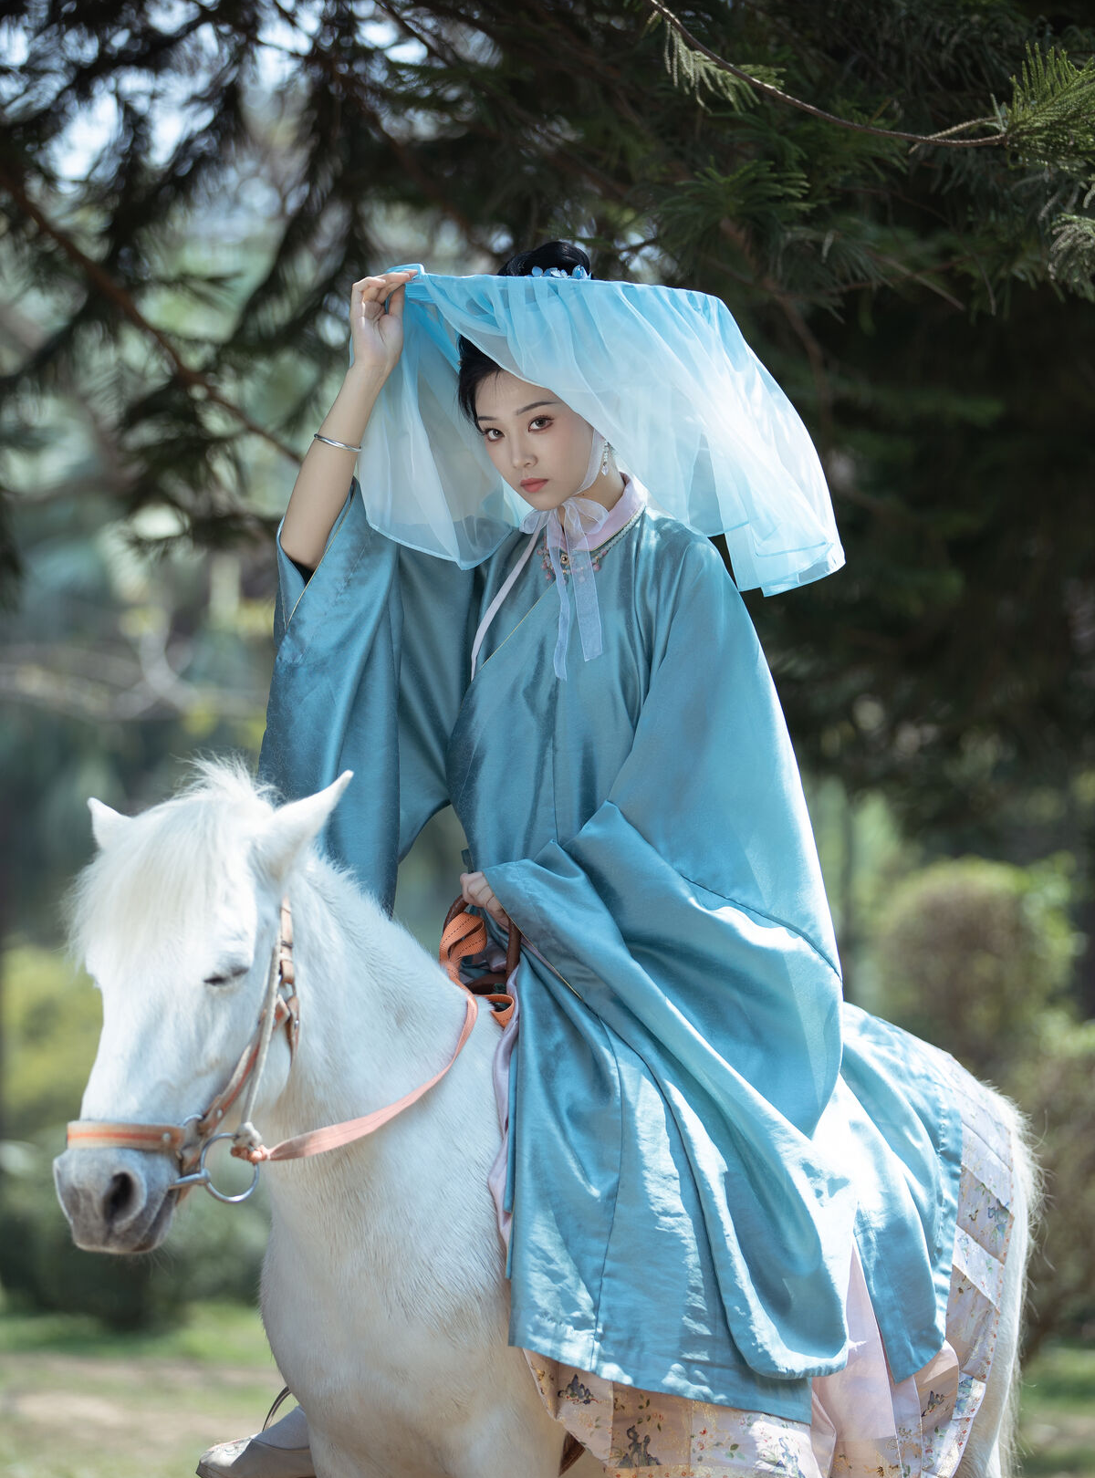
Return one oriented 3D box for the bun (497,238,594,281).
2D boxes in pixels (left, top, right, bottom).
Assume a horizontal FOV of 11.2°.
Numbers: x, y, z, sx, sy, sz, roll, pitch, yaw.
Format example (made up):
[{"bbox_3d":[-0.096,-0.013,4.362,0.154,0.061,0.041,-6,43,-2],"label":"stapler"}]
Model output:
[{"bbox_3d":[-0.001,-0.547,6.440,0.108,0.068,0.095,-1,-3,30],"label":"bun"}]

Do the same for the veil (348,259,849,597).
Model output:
[{"bbox_3d":[0.060,-0.357,6.430,0.530,0.390,0.460,-2,-3,32],"label":"veil"}]

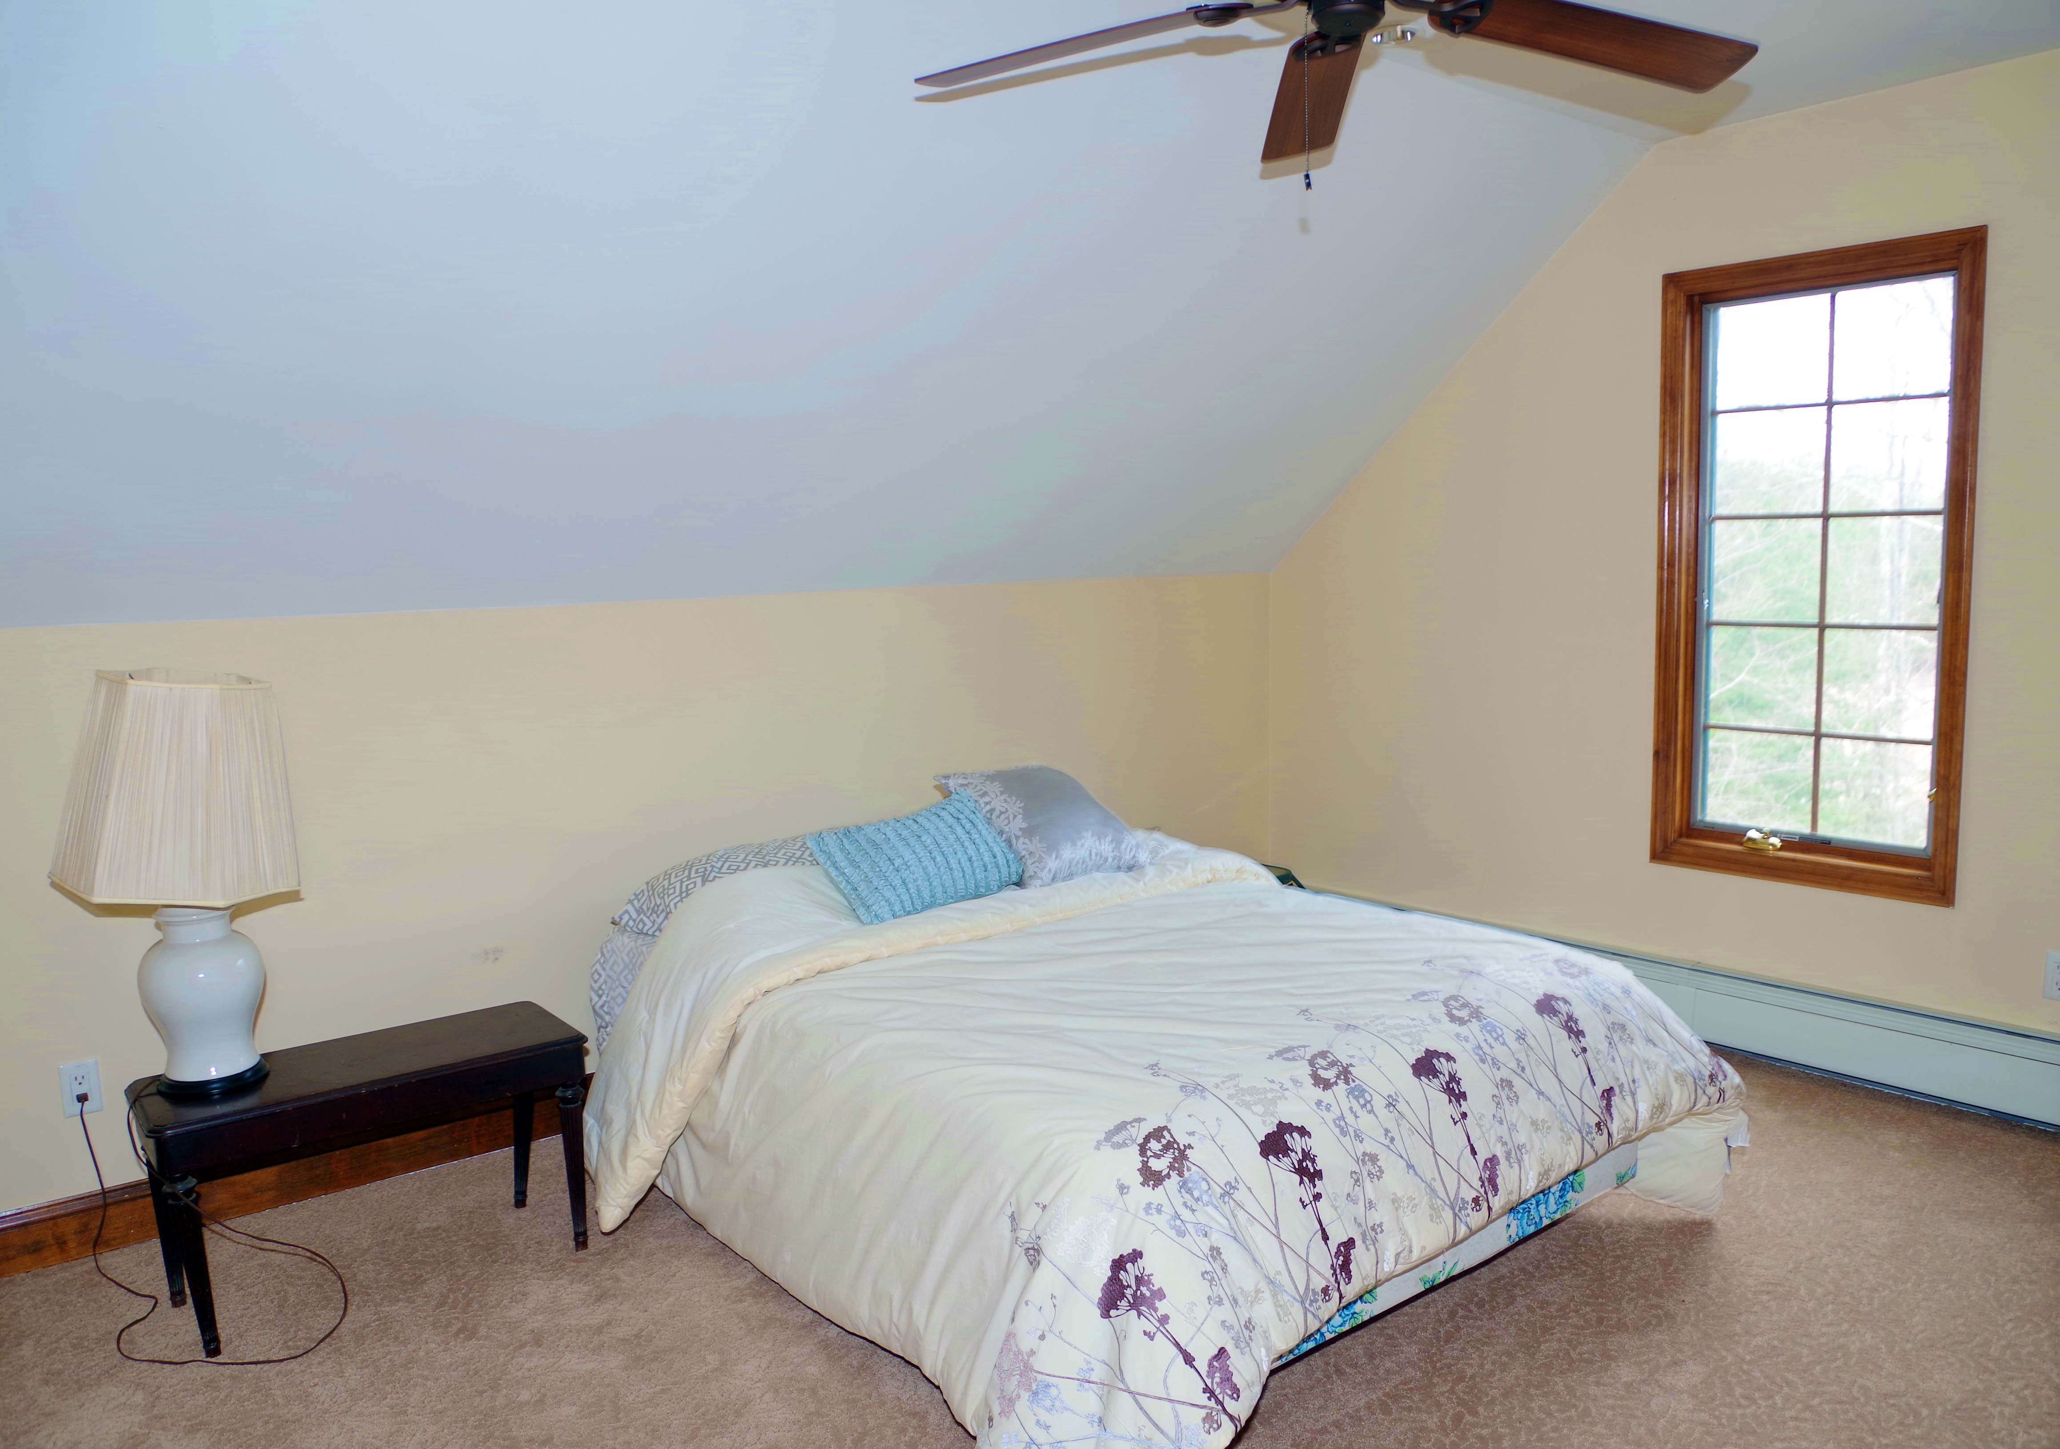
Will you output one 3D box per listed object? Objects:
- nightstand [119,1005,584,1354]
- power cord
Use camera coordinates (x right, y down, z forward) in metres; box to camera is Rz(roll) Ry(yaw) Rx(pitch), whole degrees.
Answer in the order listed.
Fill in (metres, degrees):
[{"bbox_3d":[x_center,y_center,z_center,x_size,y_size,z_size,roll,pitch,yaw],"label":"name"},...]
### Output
[{"bbox_3d":[-1.364,0.923,3.025,0.800,0.465,0.340,-7,8,-38],"label":"nightstand"},{"bbox_3d":[-1.663,0.935,2.968,0.410,0.480,0.740,-7,8,-38],"label":"power cord"}]

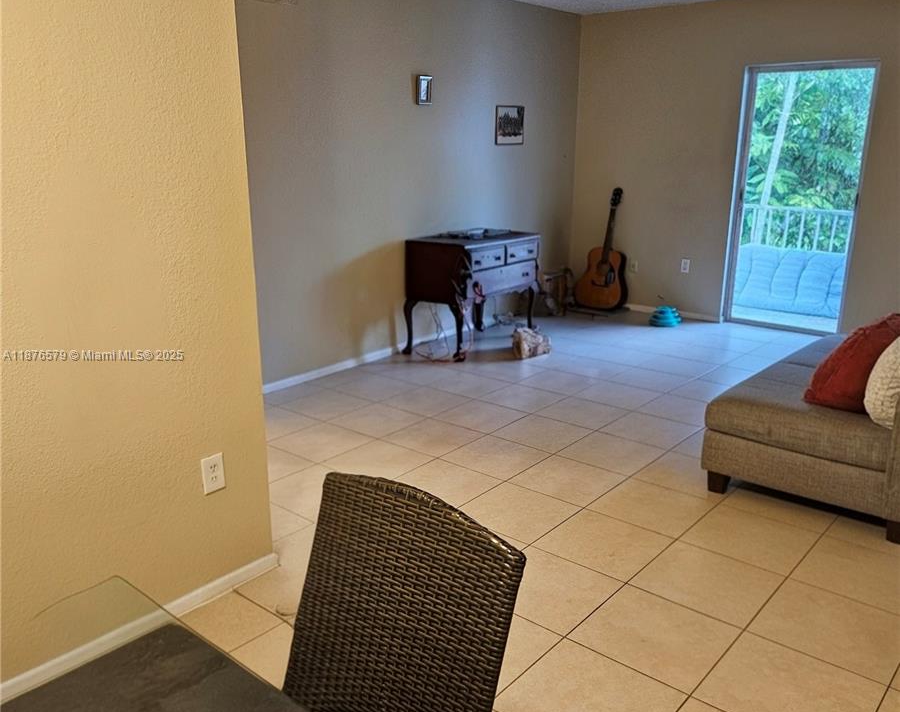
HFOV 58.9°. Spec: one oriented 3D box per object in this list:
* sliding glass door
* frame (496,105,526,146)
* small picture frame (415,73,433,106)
[{"bbox_3d":[2.576,-1.140,5.943,0.920,1.980,0.090,13,20,38],"label":"sliding glass door"},{"bbox_3d":[0.474,-1.771,6.125,0.020,0.280,0.357,13,20,38],"label":"frame"},{"bbox_3d":[-0.163,-1.778,5.335,0.025,0.180,0.135,13,20,38],"label":"small picture frame"}]

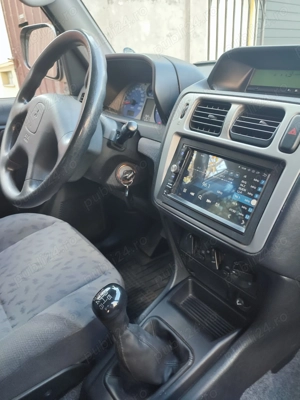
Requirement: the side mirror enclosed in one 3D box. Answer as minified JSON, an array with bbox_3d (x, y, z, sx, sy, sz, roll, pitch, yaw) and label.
[{"bbox_3d":[-0.385,-0.560,1.098,0.180,0.175,0.080,10,29,21],"label":"side mirror"}]

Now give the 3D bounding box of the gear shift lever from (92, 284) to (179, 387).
[{"bbox_3d":[-0.024,0.220,0.486,0.108,0.225,0.088,-36,40,-24],"label":"gear shift lever"}]

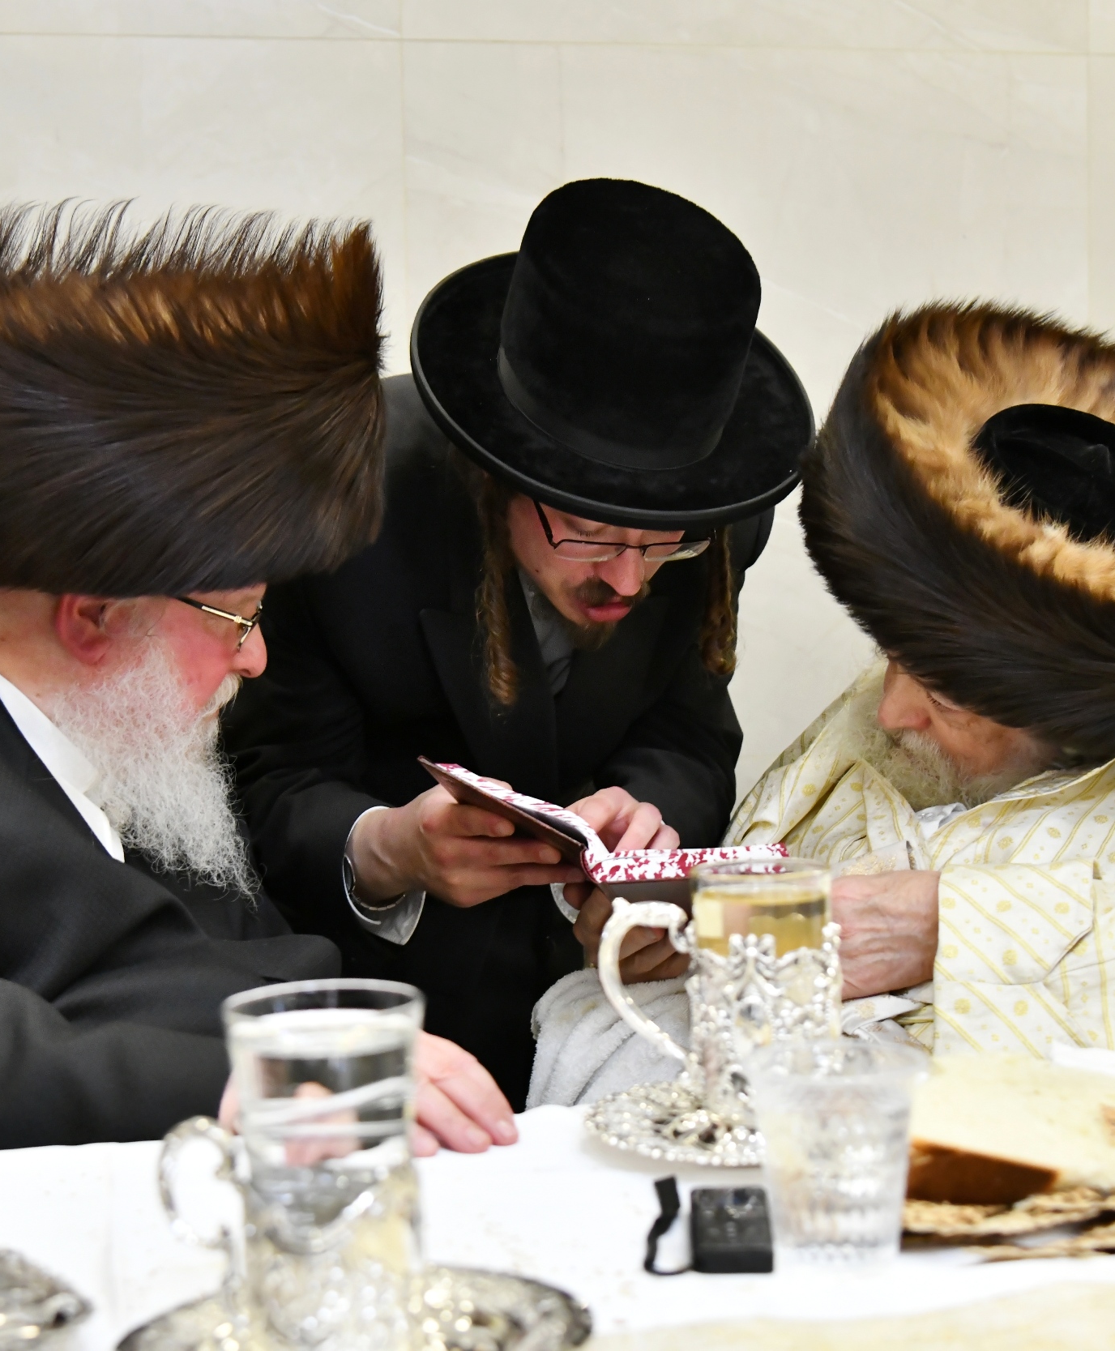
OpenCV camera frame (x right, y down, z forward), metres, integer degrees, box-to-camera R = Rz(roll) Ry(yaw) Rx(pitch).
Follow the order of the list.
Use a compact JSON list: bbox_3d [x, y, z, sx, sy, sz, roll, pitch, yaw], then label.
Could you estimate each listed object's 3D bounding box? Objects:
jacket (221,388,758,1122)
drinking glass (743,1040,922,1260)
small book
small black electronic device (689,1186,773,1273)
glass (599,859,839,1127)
[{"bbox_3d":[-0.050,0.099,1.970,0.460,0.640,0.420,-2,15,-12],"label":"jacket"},{"bbox_3d":[0.123,0.213,1.150,0.079,0.087,0.079,-1,4,0],"label":"drinking glass"},{"bbox_3d":[0.014,0.134,1.699,0.244,0.065,0.160,14,-22,-2],"label":"small book"},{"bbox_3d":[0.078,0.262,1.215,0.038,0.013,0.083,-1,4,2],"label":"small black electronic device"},{"bbox_3d":[0.084,0.168,1.370,0.126,0.138,0.083,-1,4,0],"label":"glass"}]

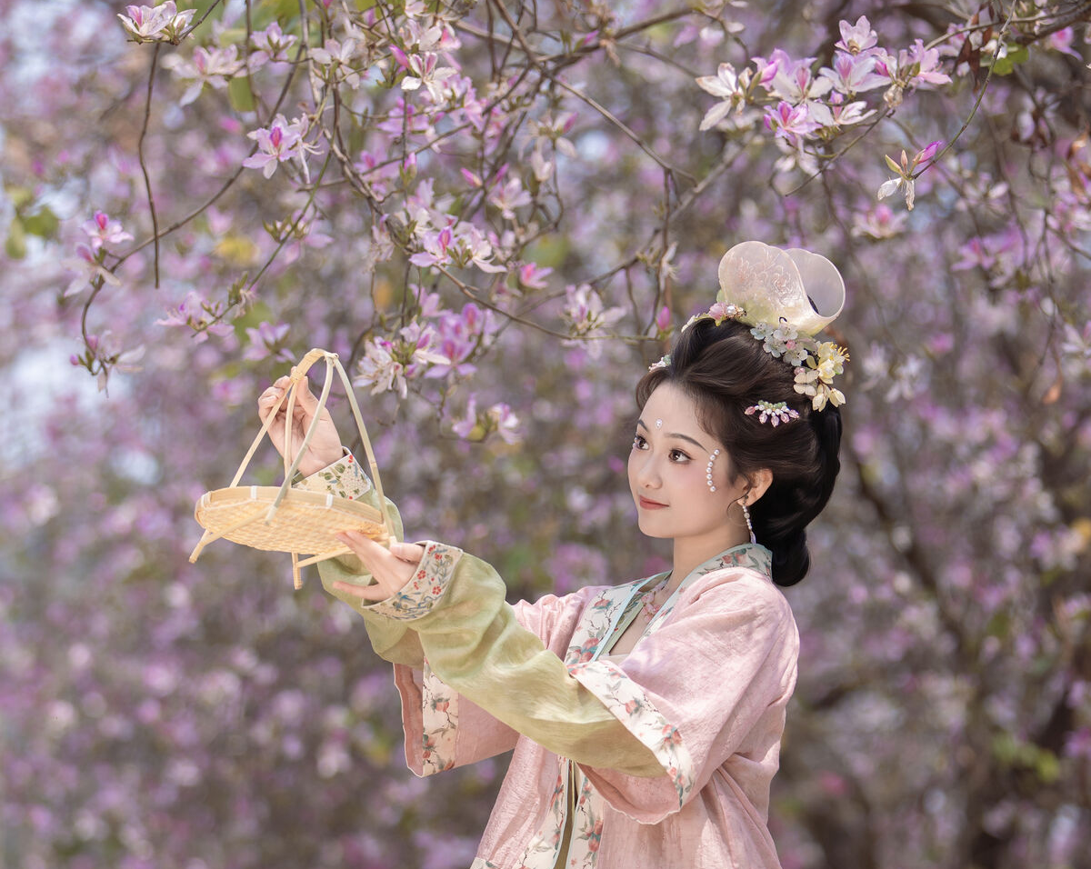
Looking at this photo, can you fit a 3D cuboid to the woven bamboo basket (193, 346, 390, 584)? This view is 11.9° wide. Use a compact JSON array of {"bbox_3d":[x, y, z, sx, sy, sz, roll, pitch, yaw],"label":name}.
[{"bbox_3d":[-0.303,0.034,6.450,0.245,0.285,0.240,6,-16,6],"label":"woven bamboo basket"}]

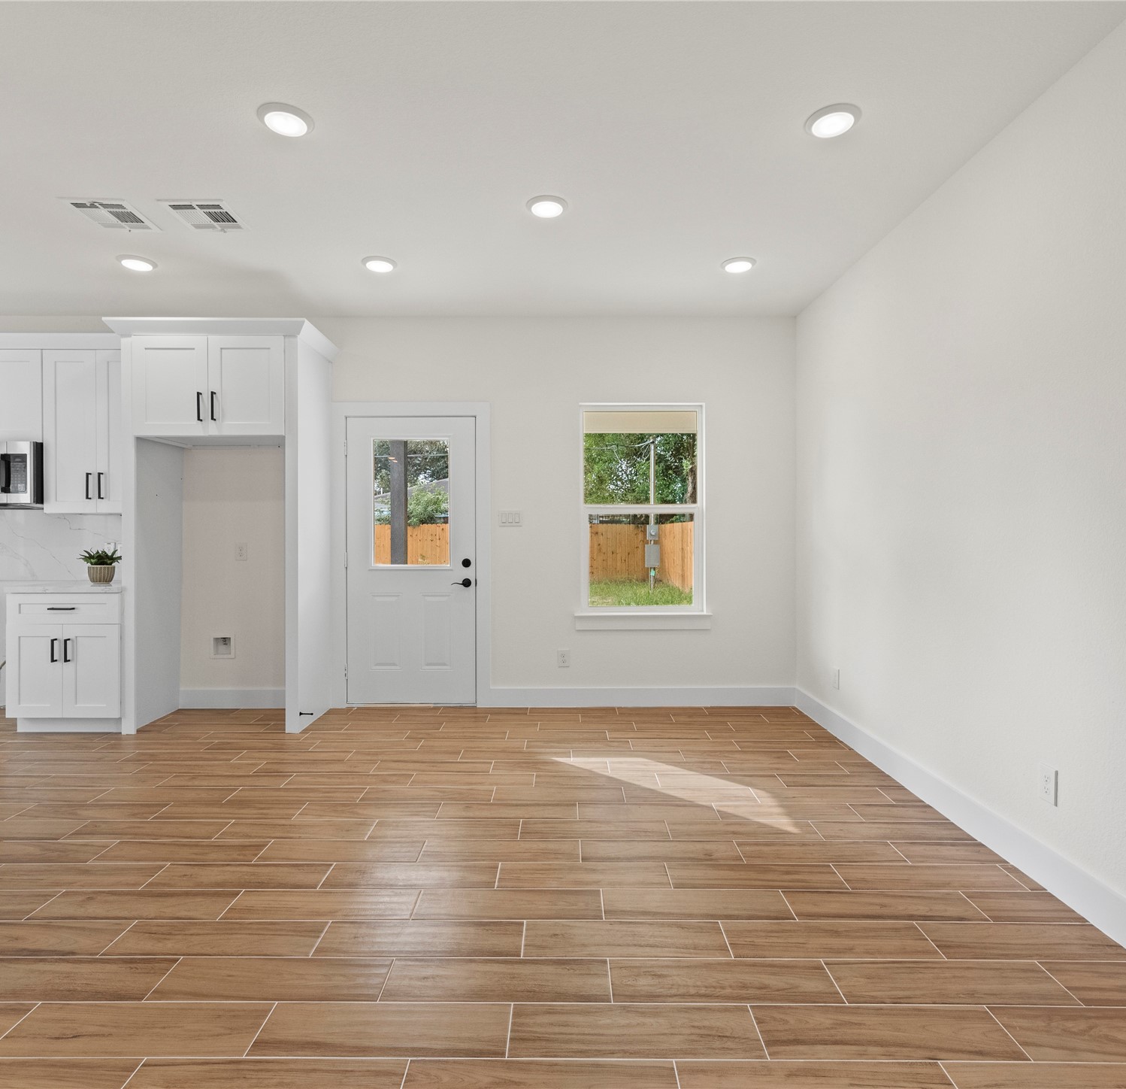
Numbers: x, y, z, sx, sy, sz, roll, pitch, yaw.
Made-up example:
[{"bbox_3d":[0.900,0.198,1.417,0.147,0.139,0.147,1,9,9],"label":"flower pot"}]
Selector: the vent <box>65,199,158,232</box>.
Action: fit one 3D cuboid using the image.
[{"bbox_3d":[-2.163,-1.564,3.046,0.307,0.022,0.312,0,1,0],"label":"vent"}]

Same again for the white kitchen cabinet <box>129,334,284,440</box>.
[{"bbox_3d":[-2.169,-0.974,4.161,0.925,0.615,0.579,0,1,0],"label":"white kitchen cabinet"}]

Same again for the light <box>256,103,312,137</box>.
[{"bbox_3d":[-1.037,-1.573,2.370,0.197,0.025,0.197,0,0,0],"label":"light"}]

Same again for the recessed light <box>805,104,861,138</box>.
[{"bbox_3d":[1.012,-1.573,2.370,0.197,0.025,0.197,0,0,0],"label":"recessed light"}]

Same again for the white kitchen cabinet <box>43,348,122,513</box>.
[{"bbox_3d":[-3.041,-0.734,4.285,0.654,1.066,0.327,0,1,0],"label":"white kitchen cabinet"}]

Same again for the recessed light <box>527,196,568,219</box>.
[{"bbox_3d":[-0.073,-1.569,2.973,0.194,0.025,0.194,0,1,0],"label":"recessed light"}]

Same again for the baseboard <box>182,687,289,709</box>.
[{"bbox_3d":[-2.190,1.085,4.457,0.990,0.143,0.016,0,0,0],"label":"baseboard"}]

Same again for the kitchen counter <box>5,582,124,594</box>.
[{"bbox_3d":[-3.047,0.272,4.154,0.695,0.038,0.624,0,1,0],"label":"kitchen counter"}]

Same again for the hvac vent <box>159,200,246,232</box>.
[{"bbox_3d":[-1.730,-1.587,3.085,0.305,0.016,0.305,0,0,0],"label":"hvac vent"}]

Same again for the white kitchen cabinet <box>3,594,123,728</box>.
[{"bbox_3d":[-3.030,0.722,4.155,0.690,0.870,0.620,0,0,0],"label":"white kitchen cabinet"}]

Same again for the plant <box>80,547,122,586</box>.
[{"bbox_3d":[-2.900,0.141,3.990,0.240,0.235,0.235,0,0,0],"label":"plant"}]

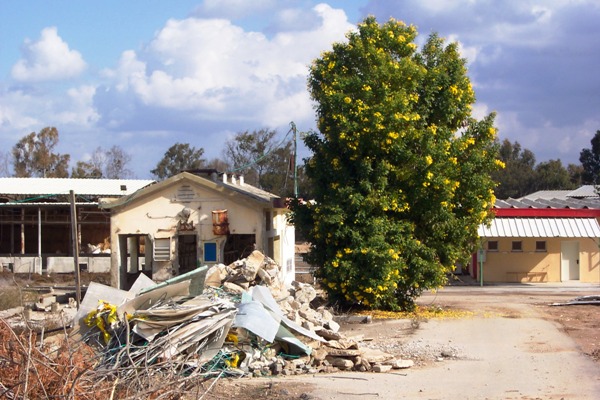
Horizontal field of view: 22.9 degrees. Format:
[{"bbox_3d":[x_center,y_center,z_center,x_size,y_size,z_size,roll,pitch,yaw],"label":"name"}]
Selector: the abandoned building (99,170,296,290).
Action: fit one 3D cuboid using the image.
[{"bbox_3d":[-3.915,1.274,60.053,6.800,4.700,6.200,0,-2,9],"label":"abandoned building"}]

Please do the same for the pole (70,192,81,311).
[{"bbox_3d":[-6.357,1.401,41.977,0.120,3.376,0.120,-3,-2,0],"label":"pole"}]

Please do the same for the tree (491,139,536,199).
[{"bbox_3d":[16.747,0.322,118.056,4.614,10.510,4.614,0,-2,0],"label":"tree"}]

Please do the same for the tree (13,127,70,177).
[{"bbox_3d":[-20.566,-0.155,118.072,4.614,11.465,4.614,0,-2,0],"label":"tree"}]

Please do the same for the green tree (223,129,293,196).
[{"bbox_3d":[-3.209,-0.031,112.065,5.286,10.813,5.286,0,-2,0],"label":"green tree"}]

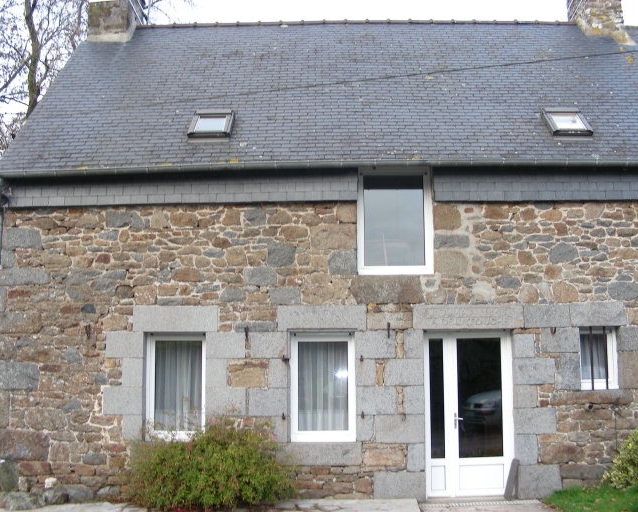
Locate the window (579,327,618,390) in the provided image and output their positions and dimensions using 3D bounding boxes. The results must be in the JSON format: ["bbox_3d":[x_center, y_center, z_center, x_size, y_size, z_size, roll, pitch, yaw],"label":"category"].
[{"bbox_3d":[3.727,1.371,10.008,0.490,0.825,0.100,-1,-9,2],"label":"window"}]

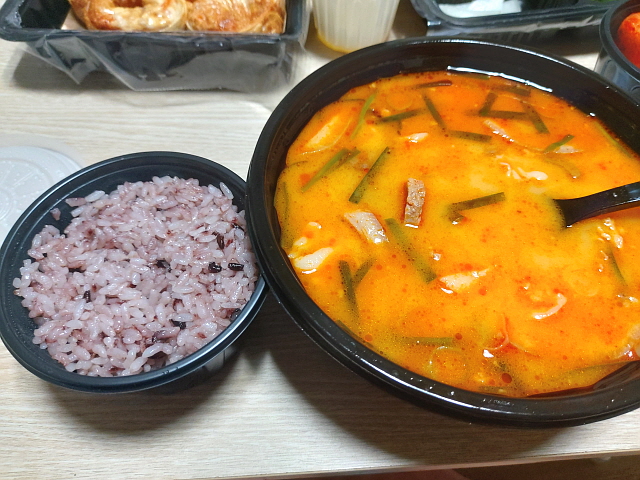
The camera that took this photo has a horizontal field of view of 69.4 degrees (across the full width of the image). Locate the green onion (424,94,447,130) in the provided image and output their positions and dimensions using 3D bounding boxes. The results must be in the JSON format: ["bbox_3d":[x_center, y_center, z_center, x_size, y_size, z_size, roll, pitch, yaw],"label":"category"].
[{"bbox_3d":[0.071,-0.080,0.288,0.004,0.004,0.030,-15,60,-9],"label":"green onion"}]

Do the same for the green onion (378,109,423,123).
[{"bbox_3d":[0.049,-0.076,0.286,0.029,0.004,0.004,-17,60,-10],"label":"green onion"}]

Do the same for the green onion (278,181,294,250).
[{"bbox_3d":[-0.018,-0.014,0.247,0.005,0.005,0.045,-5,59,-3],"label":"green onion"}]

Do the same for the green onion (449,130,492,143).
[{"bbox_3d":[0.090,-0.061,0.277,0.025,0.004,0.005,9,59,5],"label":"green onion"}]

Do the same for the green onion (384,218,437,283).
[{"bbox_3d":[0.046,0.005,0.236,0.005,0.004,0.040,-24,62,-14],"label":"green onion"}]

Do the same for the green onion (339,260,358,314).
[{"bbox_3d":[0.014,0.023,0.225,0.004,0.004,0.029,-8,59,-5],"label":"green onion"}]

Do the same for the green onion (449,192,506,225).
[{"bbox_3d":[0.085,-0.018,0.251,0.033,0.004,0.009,-12,60,-8],"label":"green onion"}]

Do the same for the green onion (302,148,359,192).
[{"bbox_3d":[0.004,-0.039,0.263,0.005,0.005,0.040,38,65,20],"label":"green onion"}]

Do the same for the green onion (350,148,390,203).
[{"bbox_3d":[0.029,-0.036,0.261,0.005,0.004,0.045,26,62,14],"label":"green onion"}]

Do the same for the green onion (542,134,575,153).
[{"bbox_3d":[0.142,-0.056,0.275,0.024,0.004,0.004,-26,62,-16],"label":"green onion"}]

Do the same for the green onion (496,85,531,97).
[{"bbox_3d":[0.125,-0.096,0.298,0.021,0.004,0.005,12,59,7],"label":"green onion"}]

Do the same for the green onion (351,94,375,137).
[{"bbox_3d":[0.027,-0.076,0.286,0.004,0.005,0.042,20,61,11],"label":"green onion"}]

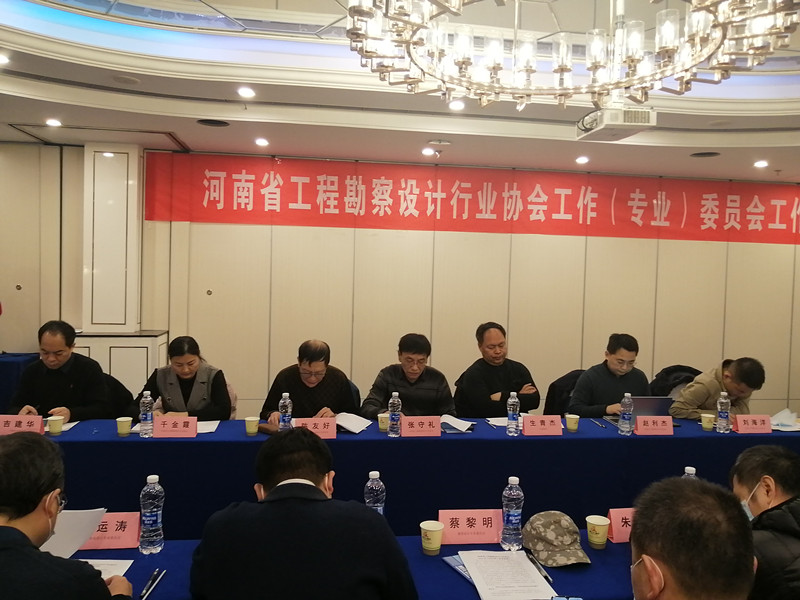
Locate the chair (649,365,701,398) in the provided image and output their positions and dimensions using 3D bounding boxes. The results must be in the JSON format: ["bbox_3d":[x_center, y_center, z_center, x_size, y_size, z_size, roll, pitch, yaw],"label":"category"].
[{"bbox_3d":[2.081,0.991,4.405,0.500,0.980,0.580,1,2,-8],"label":"chair"}]

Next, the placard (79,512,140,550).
[{"bbox_3d":[-0.886,0.684,1.863,0.210,0.097,0.060,1,2,-9],"label":"placard"}]

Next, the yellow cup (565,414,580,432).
[{"bbox_3d":[0.965,0.689,3.480,0.074,0.083,0.074,2,2,0],"label":"yellow cup"}]

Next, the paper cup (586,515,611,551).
[{"bbox_3d":[0.632,0.738,1.977,0.073,0.086,0.073,2,2,0],"label":"paper cup"}]

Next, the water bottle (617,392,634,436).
[{"bbox_3d":[1.276,0.645,3.515,0.067,0.222,0.067,1,2,-8],"label":"water bottle"}]

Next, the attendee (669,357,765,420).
[{"bbox_3d":[2.039,0.944,4.169,0.620,1.143,0.760,0,2,-30],"label":"attendee"}]

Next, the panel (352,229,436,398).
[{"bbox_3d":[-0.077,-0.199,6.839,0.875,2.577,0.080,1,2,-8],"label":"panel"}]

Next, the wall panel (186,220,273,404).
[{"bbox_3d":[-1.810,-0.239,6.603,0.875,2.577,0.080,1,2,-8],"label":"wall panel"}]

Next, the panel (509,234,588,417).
[{"bbox_3d":[1.694,-0.043,7.234,0.893,2.845,0.080,1,2,-8],"label":"panel"}]

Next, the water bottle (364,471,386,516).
[{"bbox_3d":[-0.078,0.667,1.994,0.068,0.226,0.068,1,2,-8],"label":"water bottle"}]

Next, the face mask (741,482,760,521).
[{"bbox_3d":[0.940,0.567,1.715,0.085,0.105,0.135,-33,-20,35],"label":"face mask"}]

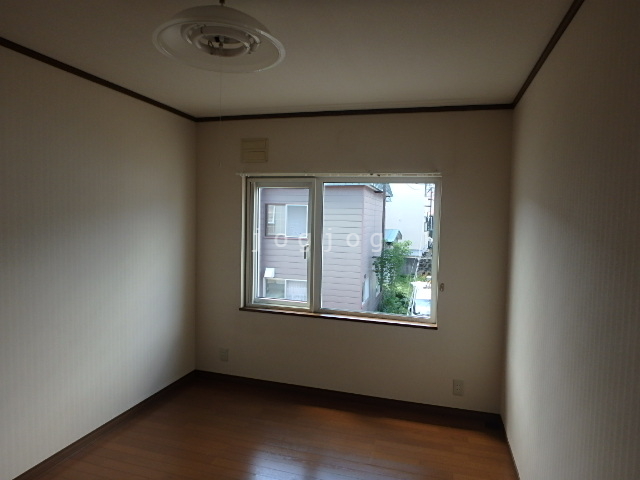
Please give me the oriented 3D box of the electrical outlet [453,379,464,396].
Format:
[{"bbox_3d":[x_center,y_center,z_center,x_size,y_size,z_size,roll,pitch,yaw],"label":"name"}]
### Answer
[{"bbox_3d":[1.053,1.124,2.950,0.072,0.119,0.010,2,3,17],"label":"electrical outlet"}]

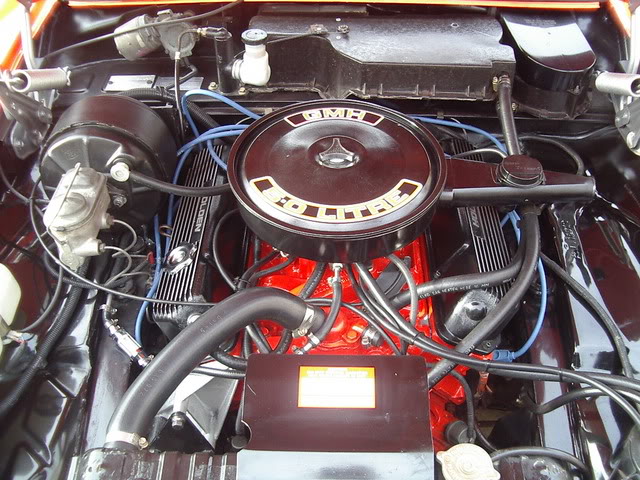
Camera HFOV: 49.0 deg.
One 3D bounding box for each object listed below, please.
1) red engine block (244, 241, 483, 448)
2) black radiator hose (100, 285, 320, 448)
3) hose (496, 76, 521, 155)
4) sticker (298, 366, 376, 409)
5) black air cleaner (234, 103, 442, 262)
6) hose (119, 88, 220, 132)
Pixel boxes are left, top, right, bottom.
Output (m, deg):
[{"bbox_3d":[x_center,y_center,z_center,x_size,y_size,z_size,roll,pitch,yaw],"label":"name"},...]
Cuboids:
[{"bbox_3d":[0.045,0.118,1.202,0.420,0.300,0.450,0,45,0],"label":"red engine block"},{"bbox_3d":[-0.139,0.153,0.939,0.335,0.100,0.100,-33,53,-29],"label":"black radiator hose"},{"bbox_3d":[0.371,-0.247,1.375,0.030,0.045,0.255,4,45,4],"label":"hose"},{"bbox_3d":[0.022,0.186,0.890,0.098,0.002,0.054,0,58,0],"label":"sticker"},{"bbox_3d":[0.028,-0.100,1.152,0.350,0.088,0.350,0,45,0],"label":"black air cleaner"},{"bbox_3d":[-0.315,-0.277,1.479,0.235,0.060,0.055,0,45,0],"label":"hose"}]

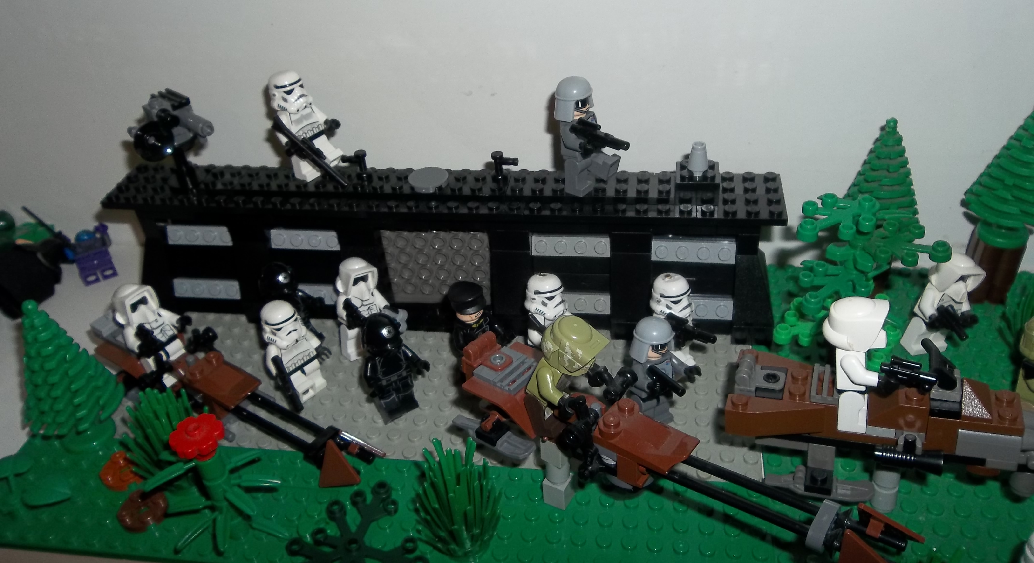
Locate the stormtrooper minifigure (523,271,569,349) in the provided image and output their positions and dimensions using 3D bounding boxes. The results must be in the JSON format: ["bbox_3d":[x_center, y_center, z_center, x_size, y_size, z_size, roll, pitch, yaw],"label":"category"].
[{"bbox_3d":[0.012,0.018,0.312,0.016,0.041,0.023,24,43,39],"label":"stormtrooper minifigure"}]

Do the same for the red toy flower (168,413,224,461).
[{"bbox_3d":[-0.100,0.050,0.253,0.017,0.009,0.017,2,37,9],"label":"red toy flower"}]

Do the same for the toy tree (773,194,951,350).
[{"bbox_3d":[0.126,-0.002,0.300,0.056,0.071,0.048,2,36,9],"label":"toy tree"}]

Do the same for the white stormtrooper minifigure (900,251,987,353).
[{"bbox_3d":[0.161,0.009,0.303,0.023,0.042,0.017,-6,35,-16],"label":"white stormtrooper minifigure"}]

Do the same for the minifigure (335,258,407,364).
[{"bbox_3d":[-0.063,0.010,0.330,0.024,0.043,0.019,-30,41,-33],"label":"minifigure"}]

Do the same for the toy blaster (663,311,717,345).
[{"bbox_3d":[0.064,0.019,0.300,0.024,0.012,0.006,30,48,30],"label":"toy blaster"}]

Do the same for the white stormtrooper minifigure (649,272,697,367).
[{"bbox_3d":[0.060,0.015,0.307,0.024,0.043,0.018,-11,36,-8],"label":"white stormtrooper minifigure"}]

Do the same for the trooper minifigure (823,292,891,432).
[{"bbox_3d":[0.100,0.023,0.236,0.020,0.043,0.024,5,36,25],"label":"trooper minifigure"}]

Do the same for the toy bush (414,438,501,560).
[{"bbox_3d":[-0.018,0.068,0.251,0.026,0.039,0.026,2,36,9],"label":"toy bush"}]

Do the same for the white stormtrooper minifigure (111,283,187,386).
[{"bbox_3d":[-0.145,0.021,0.325,0.019,0.042,0.025,5,33,43],"label":"white stormtrooper minifigure"}]

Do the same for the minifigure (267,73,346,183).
[{"bbox_3d":[-0.084,-0.062,0.324,0.019,0.041,0.025,16,40,33],"label":"minifigure"}]

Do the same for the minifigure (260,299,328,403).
[{"bbox_3d":[-0.086,0.027,0.309,0.018,0.043,0.024,18,38,36],"label":"minifigure"}]

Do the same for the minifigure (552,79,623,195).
[{"bbox_3d":[0.026,-0.053,0.300,0.020,0.041,0.023,16,40,35],"label":"minifigure"}]

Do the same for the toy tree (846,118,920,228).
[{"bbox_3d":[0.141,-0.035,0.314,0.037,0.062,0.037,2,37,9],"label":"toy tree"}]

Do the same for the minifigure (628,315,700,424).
[{"bbox_3d":[0.050,0.033,0.285,0.024,0.042,0.019,-19,37,-22],"label":"minifigure"}]

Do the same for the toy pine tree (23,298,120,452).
[{"bbox_3d":[-0.166,0.034,0.295,0.031,0.063,0.031,2,36,9],"label":"toy pine tree"}]

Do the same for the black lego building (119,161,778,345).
[{"bbox_3d":[-0.033,-0.014,0.340,0.272,0.069,0.033,2,37,9],"label":"black lego building"}]

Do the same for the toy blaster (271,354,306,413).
[{"bbox_3d":[-0.088,0.039,0.308,0.009,0.026,0.005,9,36,41],"label":"toy blaster"}]

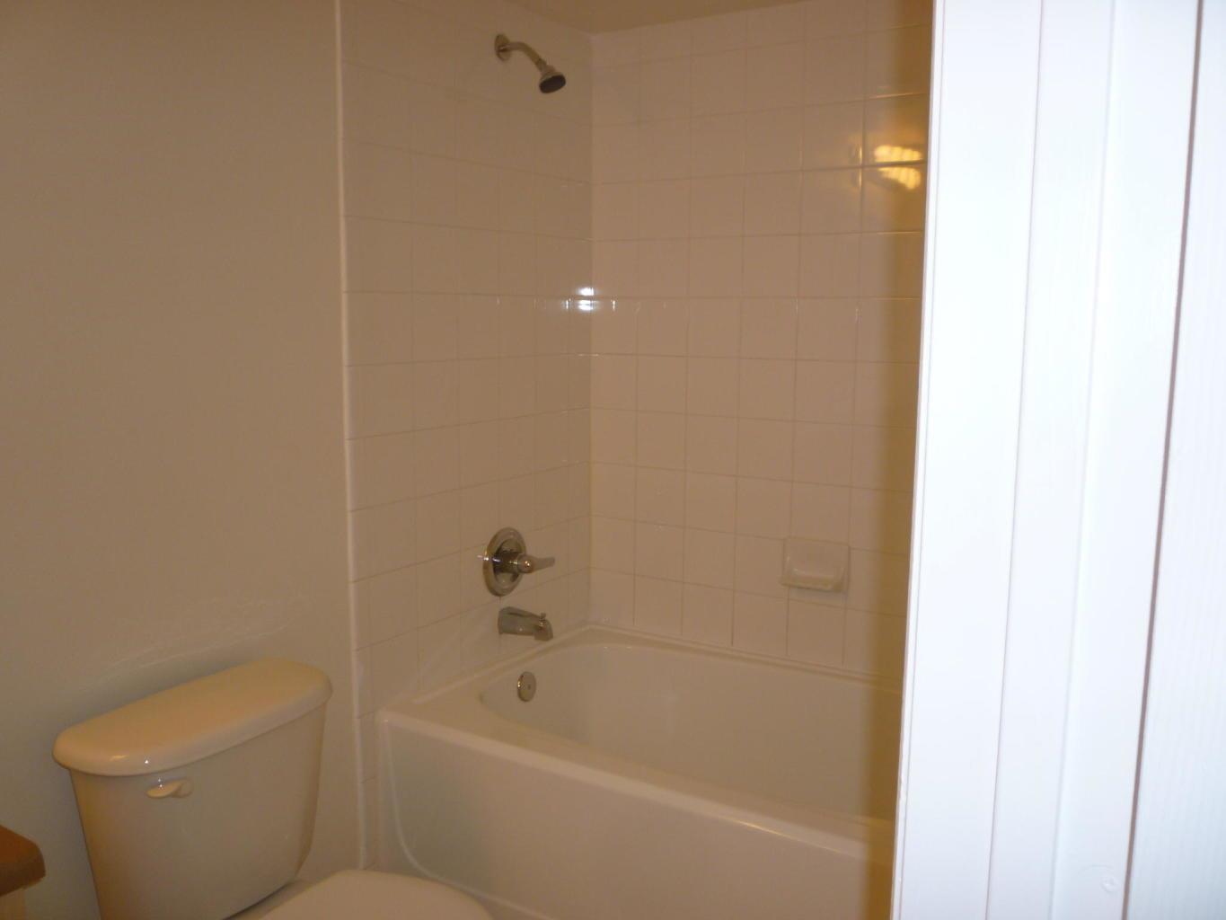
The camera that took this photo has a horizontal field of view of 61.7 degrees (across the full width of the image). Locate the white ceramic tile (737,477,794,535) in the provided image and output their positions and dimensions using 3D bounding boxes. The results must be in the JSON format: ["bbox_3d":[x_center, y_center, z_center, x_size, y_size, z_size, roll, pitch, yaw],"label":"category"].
[{"bbox_3d":[0.391,0.124,2.659,0.151,0.151,0.010,5,9,32],"label":"white ceramic tile"}]

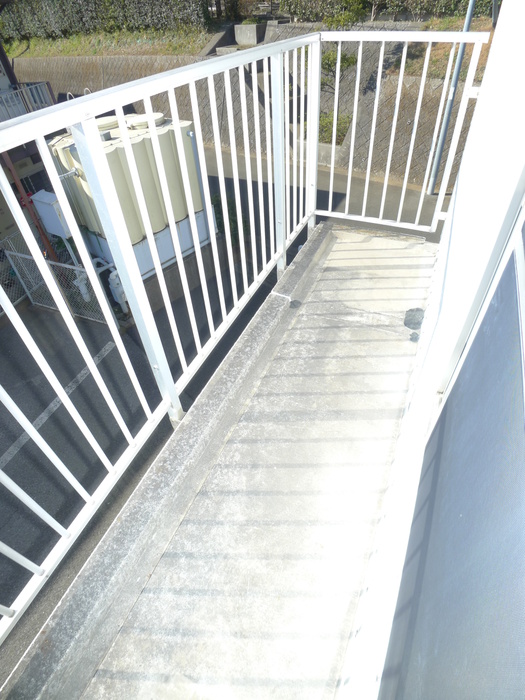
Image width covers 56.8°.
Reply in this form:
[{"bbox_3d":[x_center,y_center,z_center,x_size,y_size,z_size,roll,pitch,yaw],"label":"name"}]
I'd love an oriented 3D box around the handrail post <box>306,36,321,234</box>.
[{"bbox_3d":[0.309,-1.226,2.925,0.048,1.090,0.048,11,40,17],"label":"handrail post"}]

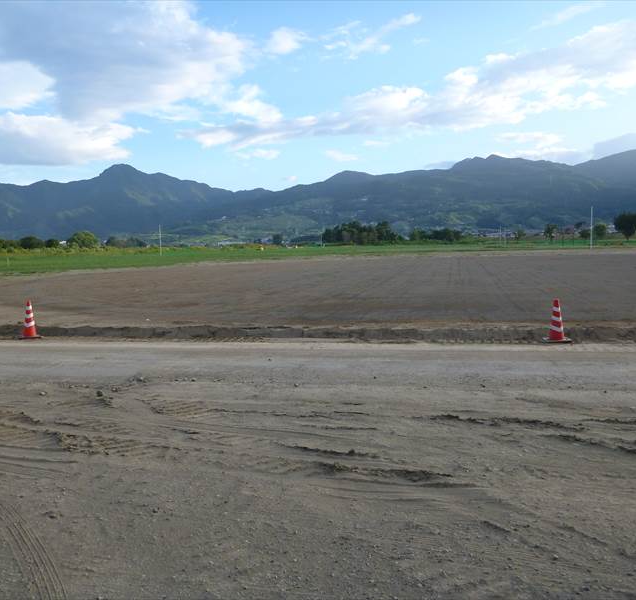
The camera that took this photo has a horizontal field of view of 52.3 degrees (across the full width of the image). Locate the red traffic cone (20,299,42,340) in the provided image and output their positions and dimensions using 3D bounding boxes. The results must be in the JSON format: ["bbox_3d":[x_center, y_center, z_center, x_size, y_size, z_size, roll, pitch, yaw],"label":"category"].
[{"bbox_3d":[-5.230,0.332,11.718,0.385,0.700,0.385,-3,6,-27],"label":"red traffic cone"}]

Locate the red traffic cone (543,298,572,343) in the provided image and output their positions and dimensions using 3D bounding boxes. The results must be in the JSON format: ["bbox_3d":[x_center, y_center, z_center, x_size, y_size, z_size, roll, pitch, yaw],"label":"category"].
[{"bbox_3d":[3.953,0.329,10.689,0.385,0.700,0.385,-2,5,8],"label":"red traffic cone"}]

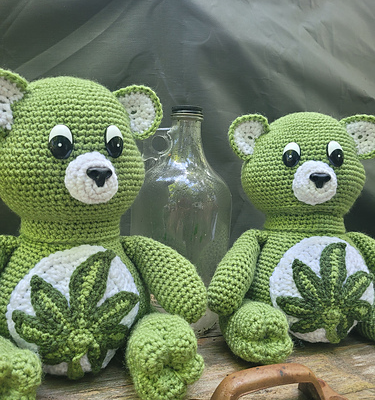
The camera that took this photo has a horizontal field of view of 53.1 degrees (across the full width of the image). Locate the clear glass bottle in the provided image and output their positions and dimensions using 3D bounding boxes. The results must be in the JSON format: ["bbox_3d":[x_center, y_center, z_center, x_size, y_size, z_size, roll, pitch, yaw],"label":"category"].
[{"bbox_3d":[-0.008,0.020,0.475,0.125,0.268,0.125,3,5,0],"label":"clear glass bottle"}]

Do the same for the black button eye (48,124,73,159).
[{"bbox_3d":[-0.100,-0.046,0.297,0.019,0.027,0.008,2,0,-15],"label":"black button eye"}]

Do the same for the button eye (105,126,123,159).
[{"bbox_3d":[-0.061,-0.049,0.312,0.019,0.027,0.008,-1,2,-42],"label":"button eye"}]

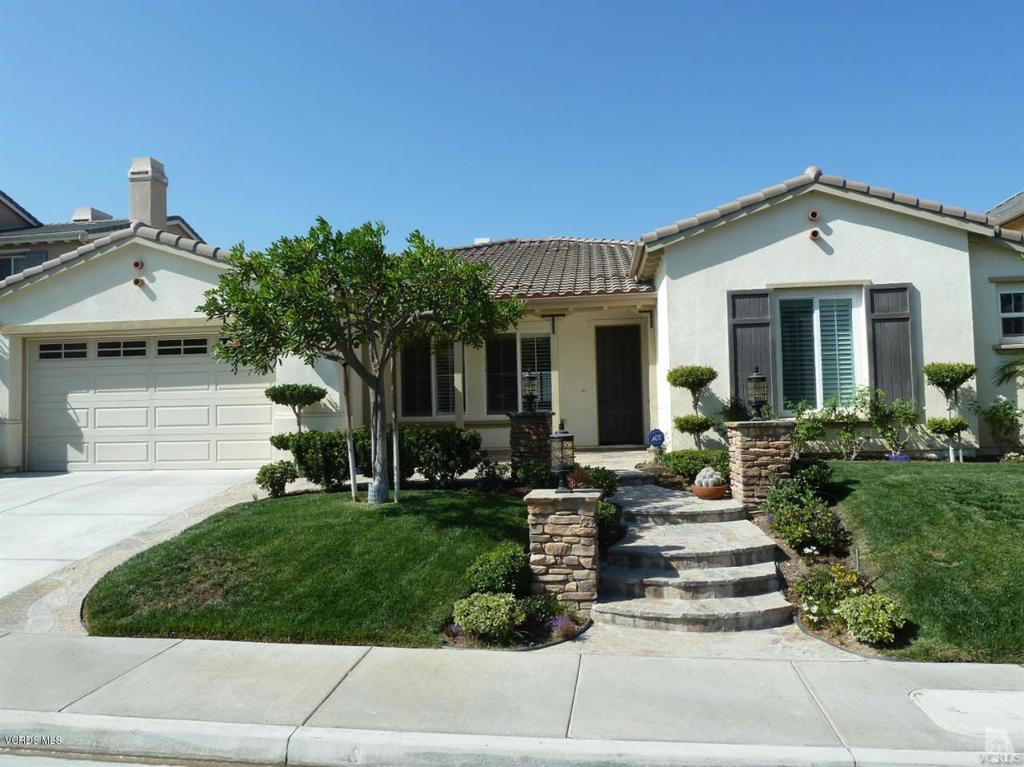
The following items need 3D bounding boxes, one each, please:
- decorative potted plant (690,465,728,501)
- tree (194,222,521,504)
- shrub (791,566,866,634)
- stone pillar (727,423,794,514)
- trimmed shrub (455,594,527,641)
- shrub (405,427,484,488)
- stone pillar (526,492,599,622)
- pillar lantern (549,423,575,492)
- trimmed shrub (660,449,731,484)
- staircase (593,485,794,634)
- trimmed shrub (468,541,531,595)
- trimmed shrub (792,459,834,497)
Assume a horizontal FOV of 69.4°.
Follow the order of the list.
[{"bbox_3d":[2.485,1.258,9.300,0.478,0.428,0.460,-2,-2,8],"label":"decorative potted plant"},{"bbox_3d":[-1.893,-0.277,9.300,4.051,3.598,3.700,-2,-2,8],"label":"tree"},{"bbox_3d":[2.439,1.606,5.687,0.543,0.424,0.580,-2,-2,8],"label":"shrub"},{"bbox_3d":[3.006,0.994,8.901,0.655,1.073,0.655,-1,-2,4],"label":"stone pillar"},{"bbox_3d":[-0.174,1.753,5.650,0.558,0.308,0.500,-2,-2,8],"label":"trimmed shrub"},{"bbox_3d":[-0.943,1.041,10.400,1.111,0.872,0.950,-2,-2,8],"label":"shrub"},{"bbox_3d":[0.461,1.415,6.246,0.617,0.973,0.620,-2,-2,8],"label":"stone pillar"},{"bbox_3d":[0.436,0.626,6.376,0.215,0.613,0.215,-2,-2,8],"label":"pillar lantern"},{"bbox_3d":[2.467,1.104,9.896,0.987,0.466,0.750,-2,-2,8],"label":"trimmed shrub"},{"bbox_3d":[1.745,1.694,7.826,1.720,0.585,4.320,-2,-2,8],"label":"staircase"},{"bbox_3d":[-0.115,1.593,6.247,0.548,0.495,0.520,-2,-2,8],"label":"trimmed shrub"},{"bbox_3d":[3.603,1.132,8.836,0.480,0.469,0.500,-2,-2,8],"label":"trimmed shrub"}]

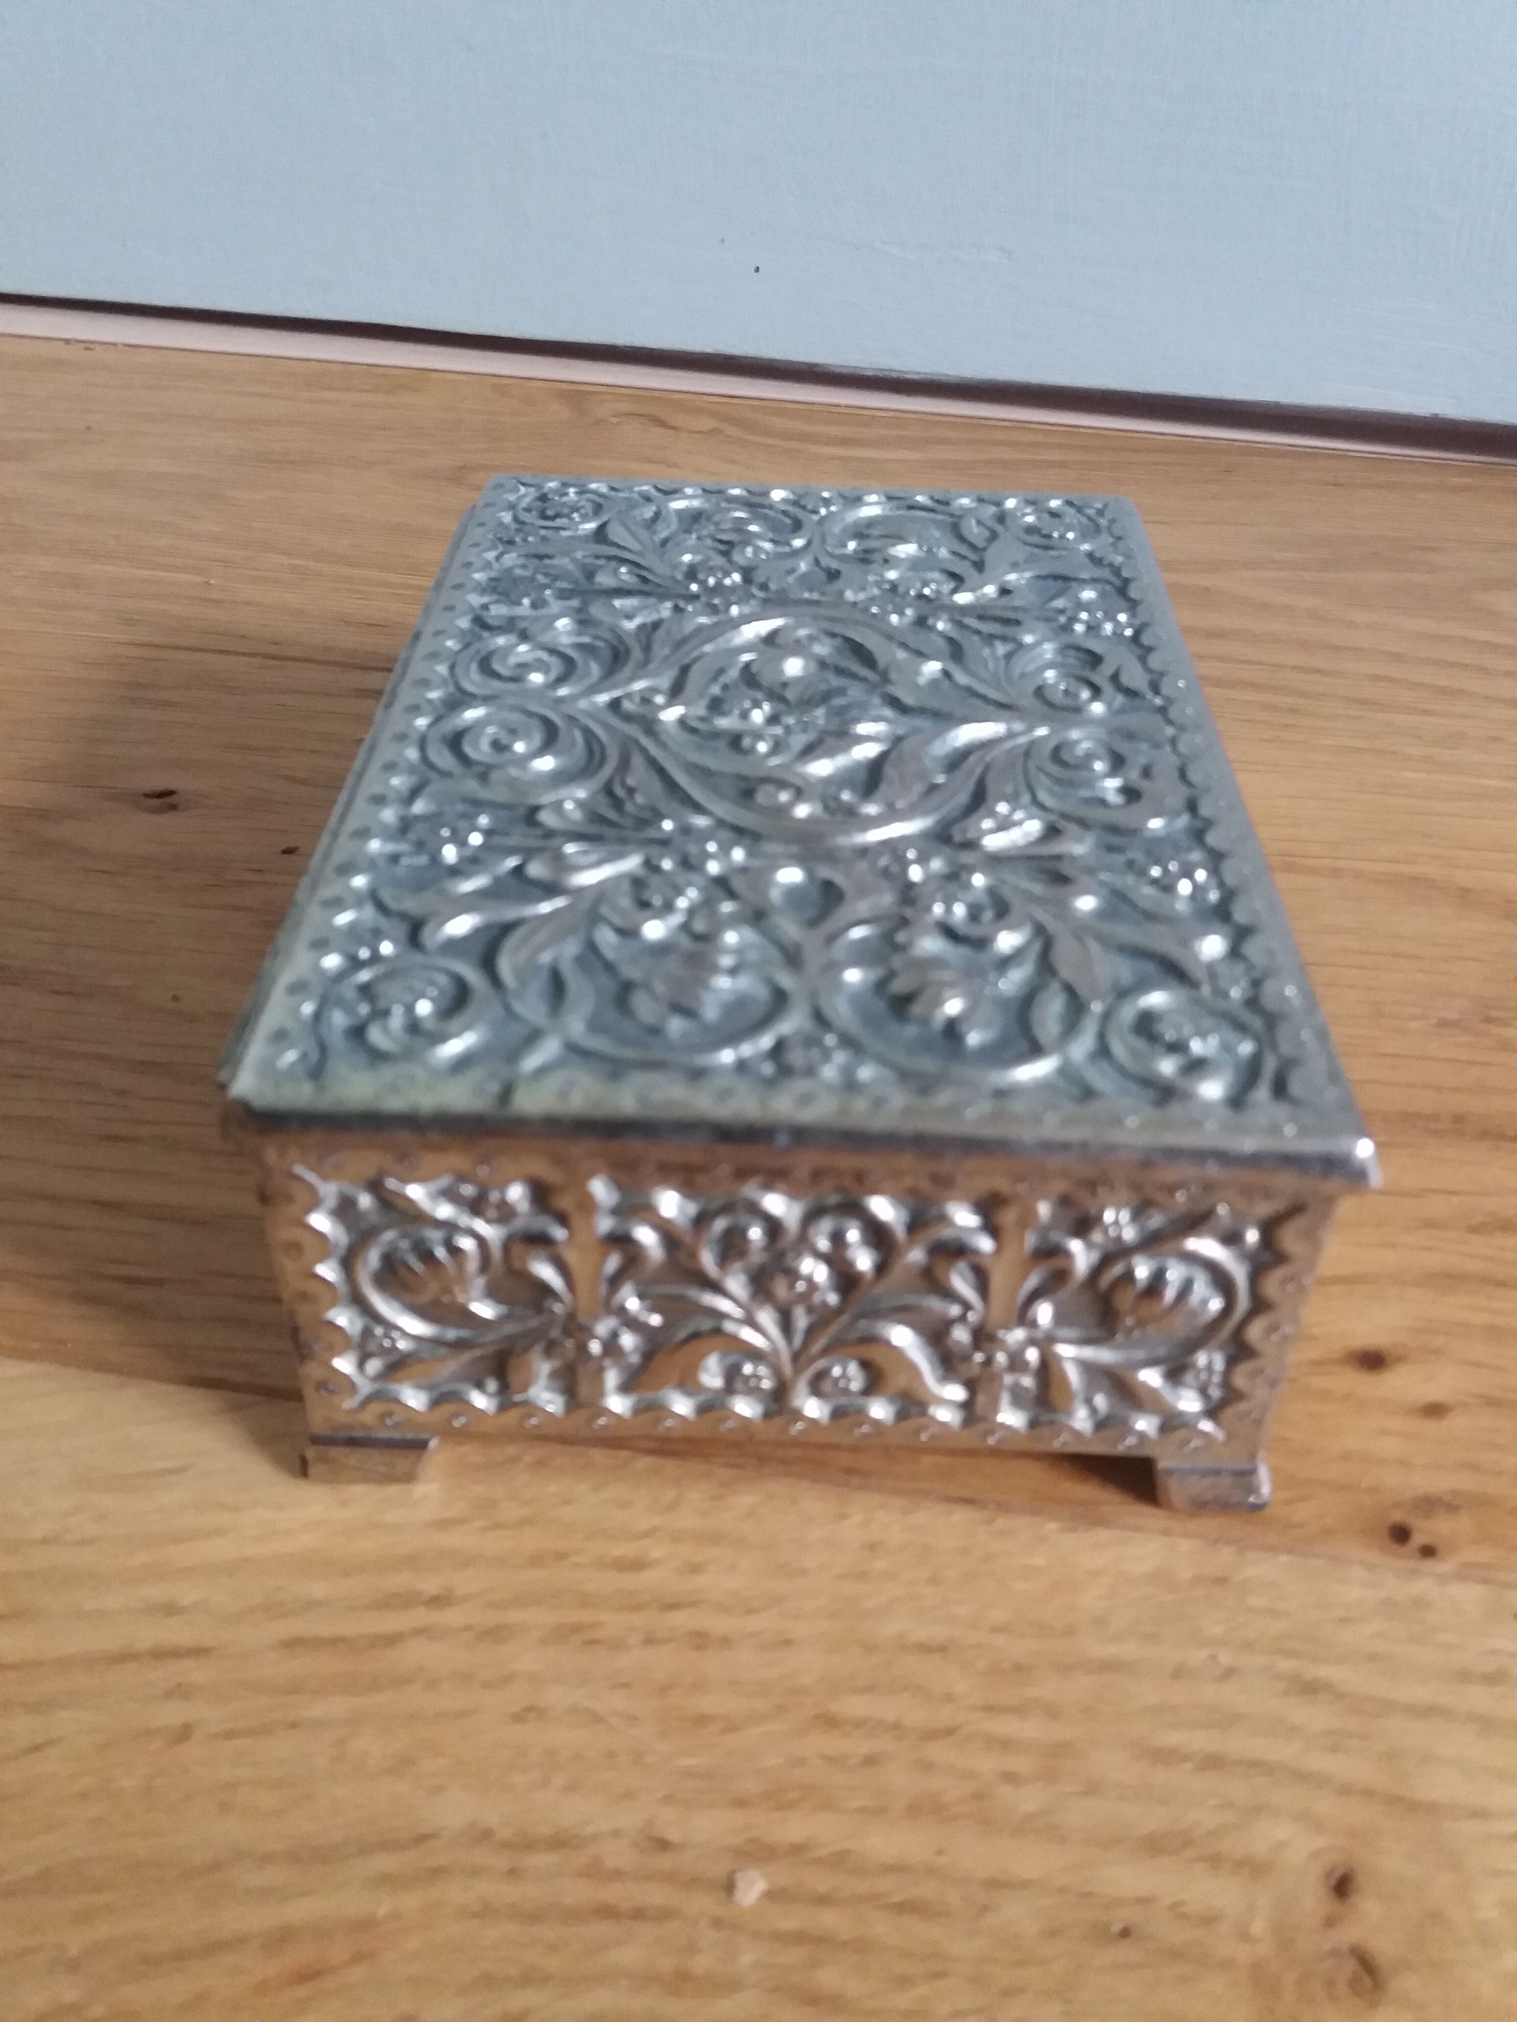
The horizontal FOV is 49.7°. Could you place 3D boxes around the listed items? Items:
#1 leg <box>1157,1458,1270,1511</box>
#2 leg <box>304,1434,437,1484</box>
[{"bbox_3d":[0.053,0.051,0.195,0.014,0.008,0.014,2,40,1],"label":"leg"},{"bbox_3d":[-0.045,0.048,0.196,0.015,0.008,0.014,2,40,1],"label":"leg"}]

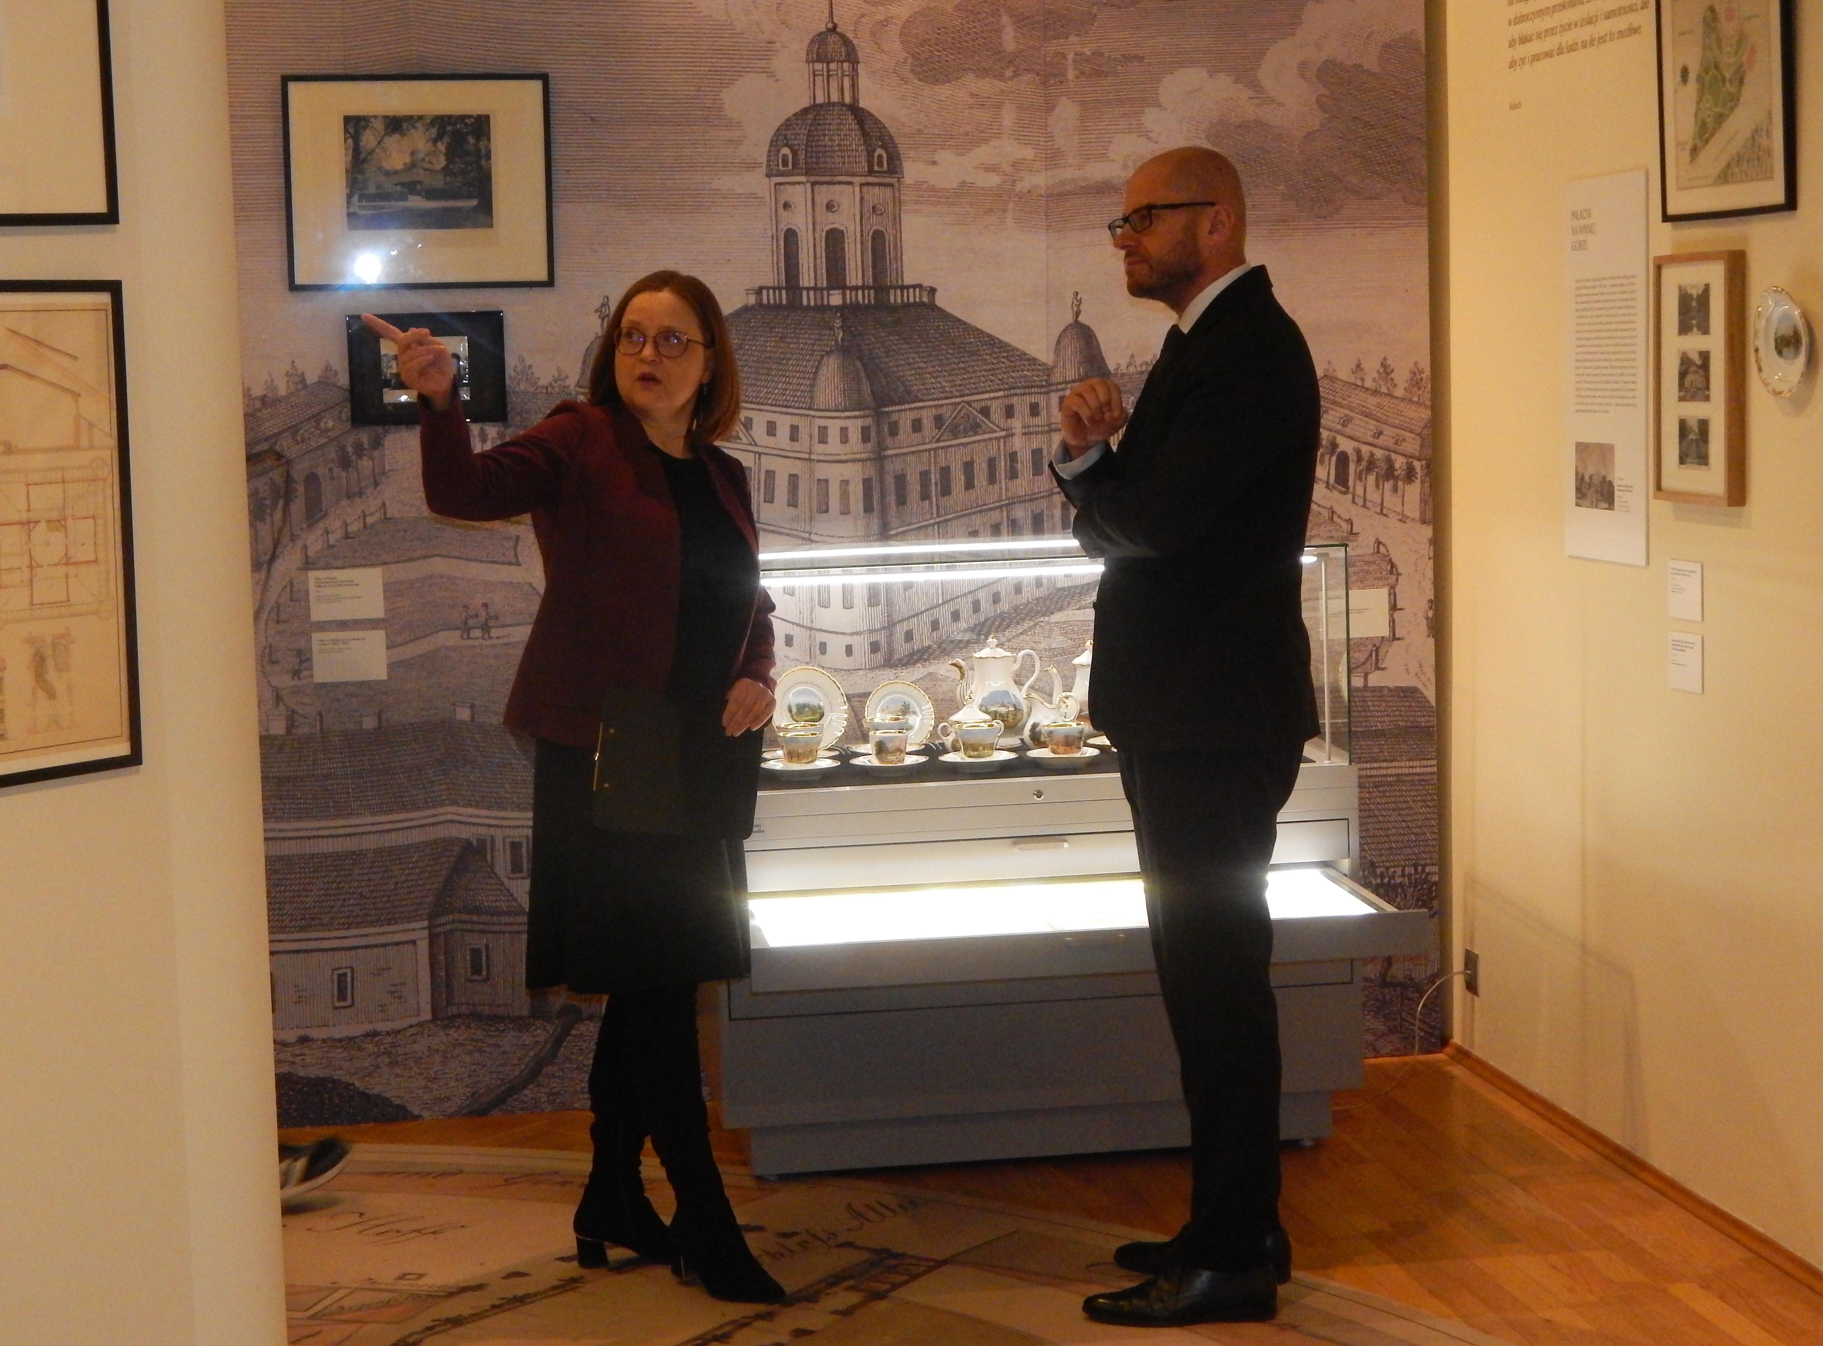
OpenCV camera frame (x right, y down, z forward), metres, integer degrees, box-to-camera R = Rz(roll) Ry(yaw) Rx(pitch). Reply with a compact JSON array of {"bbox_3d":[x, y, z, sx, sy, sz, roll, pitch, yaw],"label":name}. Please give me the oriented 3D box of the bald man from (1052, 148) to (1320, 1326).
[{"bbox_3d":[0.449,0.097,5.071,0.430,1.835,0.520,-2,6,-5],"label":"bald man"}]

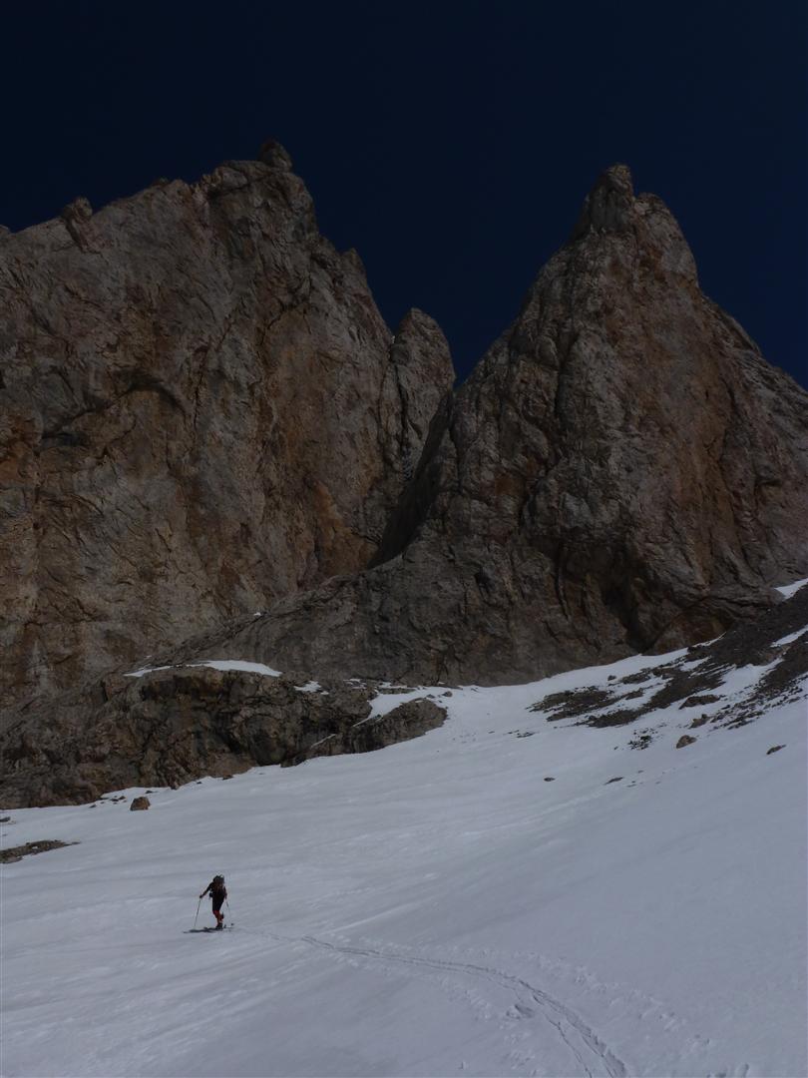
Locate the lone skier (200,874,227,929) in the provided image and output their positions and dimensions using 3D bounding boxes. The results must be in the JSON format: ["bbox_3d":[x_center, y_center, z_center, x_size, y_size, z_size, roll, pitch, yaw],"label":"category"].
[{"bbox_3d":[-6.242,11.919,36.800,0.660,1.700,0.700,17,-25,-42],"label":"lone skier"}]

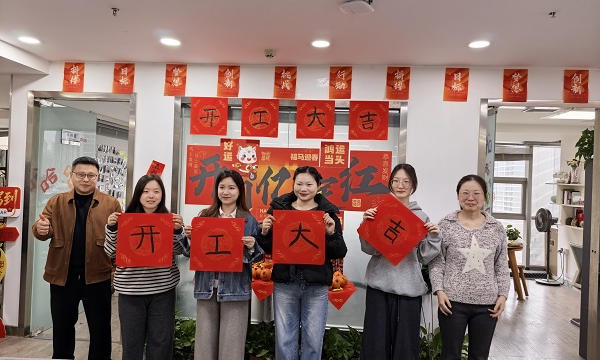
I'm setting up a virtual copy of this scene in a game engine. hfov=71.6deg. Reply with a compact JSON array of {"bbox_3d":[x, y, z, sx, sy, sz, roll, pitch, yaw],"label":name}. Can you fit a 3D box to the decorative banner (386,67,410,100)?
[{"bbox_3d":[0.883,-0.873,3.747,0.204,0.292,0.010,2,-1,5],"label":"decorative banner"}]

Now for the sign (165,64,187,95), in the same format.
[{"bbox_3d":[-1.143,-0.917,3.823,0.197,0.282,0.010,2,0,5],"label":"sign"}]

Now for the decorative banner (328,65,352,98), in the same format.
[{"bbox_3d":[0.369,-0.887,3.788,0.204,0.292,0.010,2,-1,5],"label":"decorative banner"}]

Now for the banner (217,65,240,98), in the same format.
[{"bbox_3d":[-0.649,-0.897,3.783,0.197,0.282,0.010,2,0,5],"label":"banner"}]

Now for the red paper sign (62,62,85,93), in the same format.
[{"bbox_3d":[-2.122,-0.960,3.903,0.197,0.282,0.010,2,0,5],"label":"red paper sign"}]

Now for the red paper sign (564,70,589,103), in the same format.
[{"bbox_3d":[2.355,-0.793,3.538,0.197,0.282,0.010,2,0,5],"label":"red paper sign"}]

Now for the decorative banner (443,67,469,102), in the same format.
[{"bbox_3d":[1.364,-0.826,3.619,0.197,0.282,0.010,2,0,5],"label":"decorative banner"}]

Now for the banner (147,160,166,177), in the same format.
[{"bbox_3d":[-1.366,-0.070,3.917,0.122,0.200,0.010,24,1,4],"label":"banner"}]

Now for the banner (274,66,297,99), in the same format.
[{"bbox_3d":[-0.135,-0.899,3.828,0.204,0.292,0.010,2,-1,5],"label":"banner"}]

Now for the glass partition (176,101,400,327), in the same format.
[{"bbox_3d":[-0.133,0.286,3.767,2.113,2.022,0.080,2,0,5],"label":"glass partition"}]

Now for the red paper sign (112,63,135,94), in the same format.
[{"bbox_3d":[-1.677,-0.967,3.952,0.204,0.292,0.010,2,-1,5],"label":"red paper sign"}]

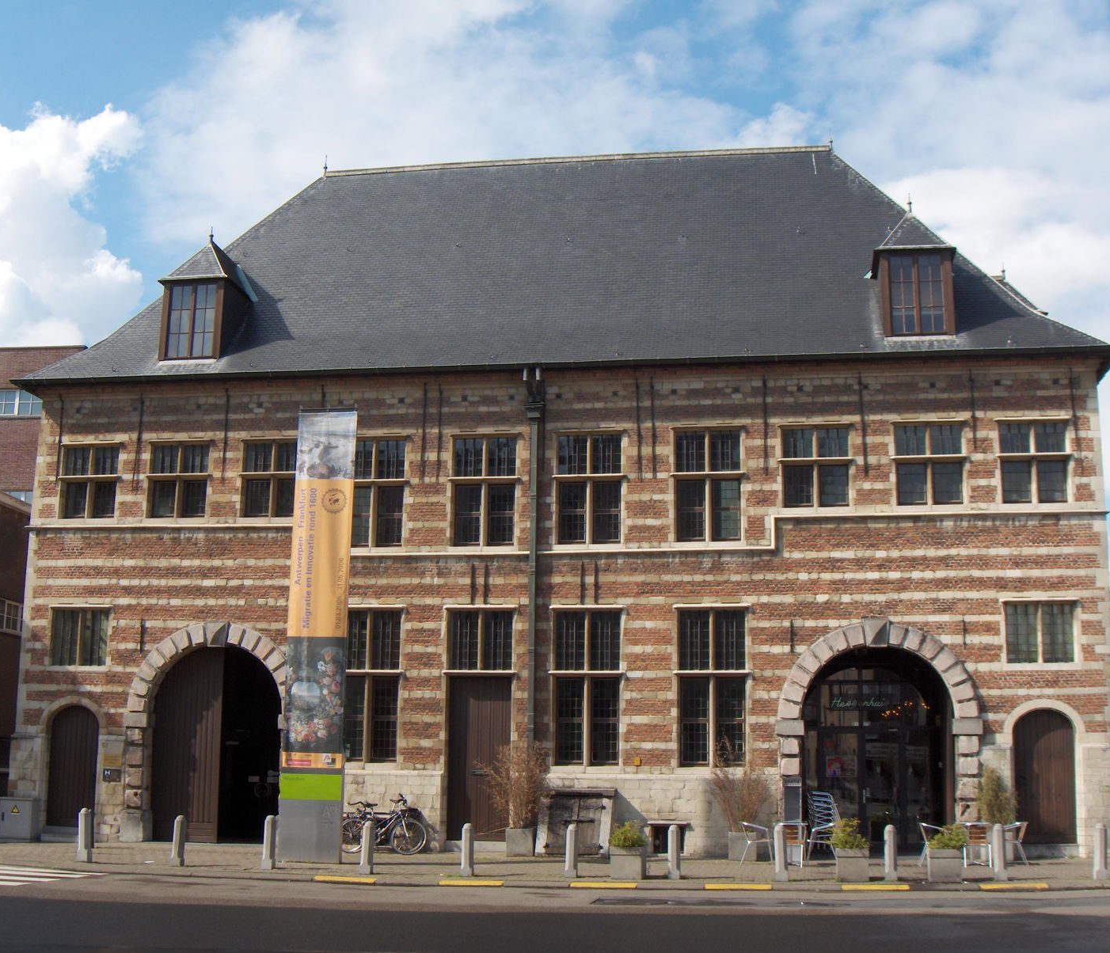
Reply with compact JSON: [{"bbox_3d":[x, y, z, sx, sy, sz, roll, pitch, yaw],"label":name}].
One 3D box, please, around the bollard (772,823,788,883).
[{"bbox_3d":[3.402,5.650,21.450,0.185,0.830,0.185,-1,-11,9],"label":"bollard"}]

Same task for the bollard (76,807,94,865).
[{"bbox_3d":[-7.833,5.977,23.800,0.200,0.870,0.200,-1,-11,10],"label":"bollard"}]

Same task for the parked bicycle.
[{"bbox_3d":[-3.233,6.478,26.600,1.740,1.080,0.600,-1,-11,9],"label":"parked bicycle"}]

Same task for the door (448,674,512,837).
[{"bbox_3d":[-1.395,5.210,26.430,1.180,2.930,0.100,-1,-11,9],"label":"door"}]

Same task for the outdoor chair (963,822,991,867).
[{"bbox_3d":[6.963,6.079,23.600,0.560,0.730,0.570,-1,-11,10],"label":"outdoor chair"}]

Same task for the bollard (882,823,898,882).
[{"bbox_3d":[5.115,5.744,21.800,0.190,0.850,0.190,-1,-11,10],"label":"bollard"}]

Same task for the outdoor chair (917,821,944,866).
[{"bbox_3d":[6.506,6.288,24.400,0.570,0.730,0.550,-1,-11,6],"label":"outdoor chair"}]

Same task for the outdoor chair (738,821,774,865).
[{"bbox_3d":[3.473,6.357,24.700,0.570,0.730,0.550,0,-11,1],"label":"outdoor chair"}]

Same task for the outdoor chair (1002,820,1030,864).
[{"bbox_3d":[7.403,5.966,23.212,0.550,0.720,0.530,-1,-11,9],"label":"outdoor chair"}]

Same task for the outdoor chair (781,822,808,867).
[{"bbox_3d":[3.915,6.100,23.700,0.540,0.720,0.550,-1,-11,9],"label":"outdoor chair"}]

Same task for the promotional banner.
[{"bbox_3d":[-4.078,2.626,24.615,1.090,7.750,0.200,-1,-11,9],"label":"promotional banner"}]

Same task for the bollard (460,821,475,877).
[{"bbox_3d":[-1.388,5.934,22.700,0.190,0.840,0.190,-1,-11,10],"label":"bollard"}]

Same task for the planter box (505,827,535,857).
[{"bbox_3d":[-0.628,6.612,25.900,0.520,0.500,0.520,-1,-11,10],"label":"planter box"}]

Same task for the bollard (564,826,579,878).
[{"bbox_3d":[0.258,5.762,21.950,0.185,0.790,0.185,-1,-11,9],"label":"bollard"}]

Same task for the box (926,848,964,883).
[{"bbox_3d":[5.727,5.710,20.989,0.480,0.480,0.480,-1,-11,9],"label":"box"}]

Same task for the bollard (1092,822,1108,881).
[{"bbox_3d":[8.231,5.663,21.550,0.185,0.830,0.185,-1,-11,9],"label":"bollard"}]

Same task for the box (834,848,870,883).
[{"bbox_3d":[4.404,5.761,21.196,0.480,0.480,0.480,-1,-11,9],"label":"box"}]

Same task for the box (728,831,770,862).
[{"bbox_3d":[3.340,6.525,25.250,0.520,0.500,0.520,-1,-11,10],"label":"box"}]

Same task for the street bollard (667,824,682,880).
[{"bbox_3d":[1.815,5.723,21.750,0.185,0.810,0.185,-1,-11,9],"label":"street bollard"}]

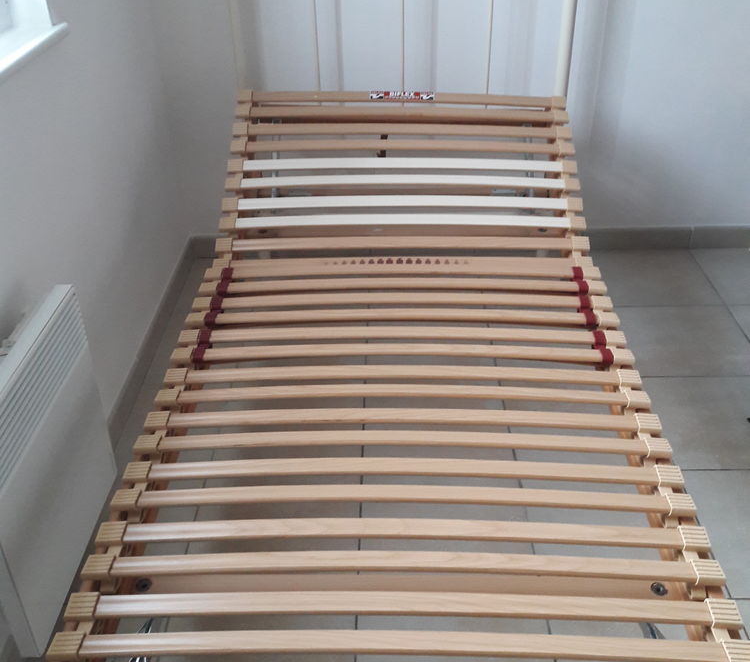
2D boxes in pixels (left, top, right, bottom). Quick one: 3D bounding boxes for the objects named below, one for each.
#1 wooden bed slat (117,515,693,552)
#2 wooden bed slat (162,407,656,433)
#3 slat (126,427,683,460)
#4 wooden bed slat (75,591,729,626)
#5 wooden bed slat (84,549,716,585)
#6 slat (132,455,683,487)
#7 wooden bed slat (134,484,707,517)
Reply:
[{"bbox_3d":[0.035,0.294,1.181,0.855,0.027,0.036,0,33,2],"label":"wooden bed slat"},{"bbox_3d":[0.043,0.153,1.397,0.855,0.027,0.036,0,33,2],"label":"wooden bed slat"},{"bbox_3d":[0.042,0.185,1.349,0.855,0.027,0.036,0,33,2],"label":"slat"},{"bbox_3d":[0.032,0.366,1.071,0.855,0.027,0.036,0,33,2],"label":"wooden bed slat"},{"bbox_3d":[0.034,0.328,1.130,0.855,0.027,0.036,0,33,2],"label":"wooden bed slat"},{"bbox_3d":[0.040,0.223,1.290,0.855,0.027,0.036,0,33,2],"label":"slat"},{"bbox_3d":[0.038,0.256,1.240,0.855,0.027,0.036,0,33,2],"label":"wooden bed slat"}]

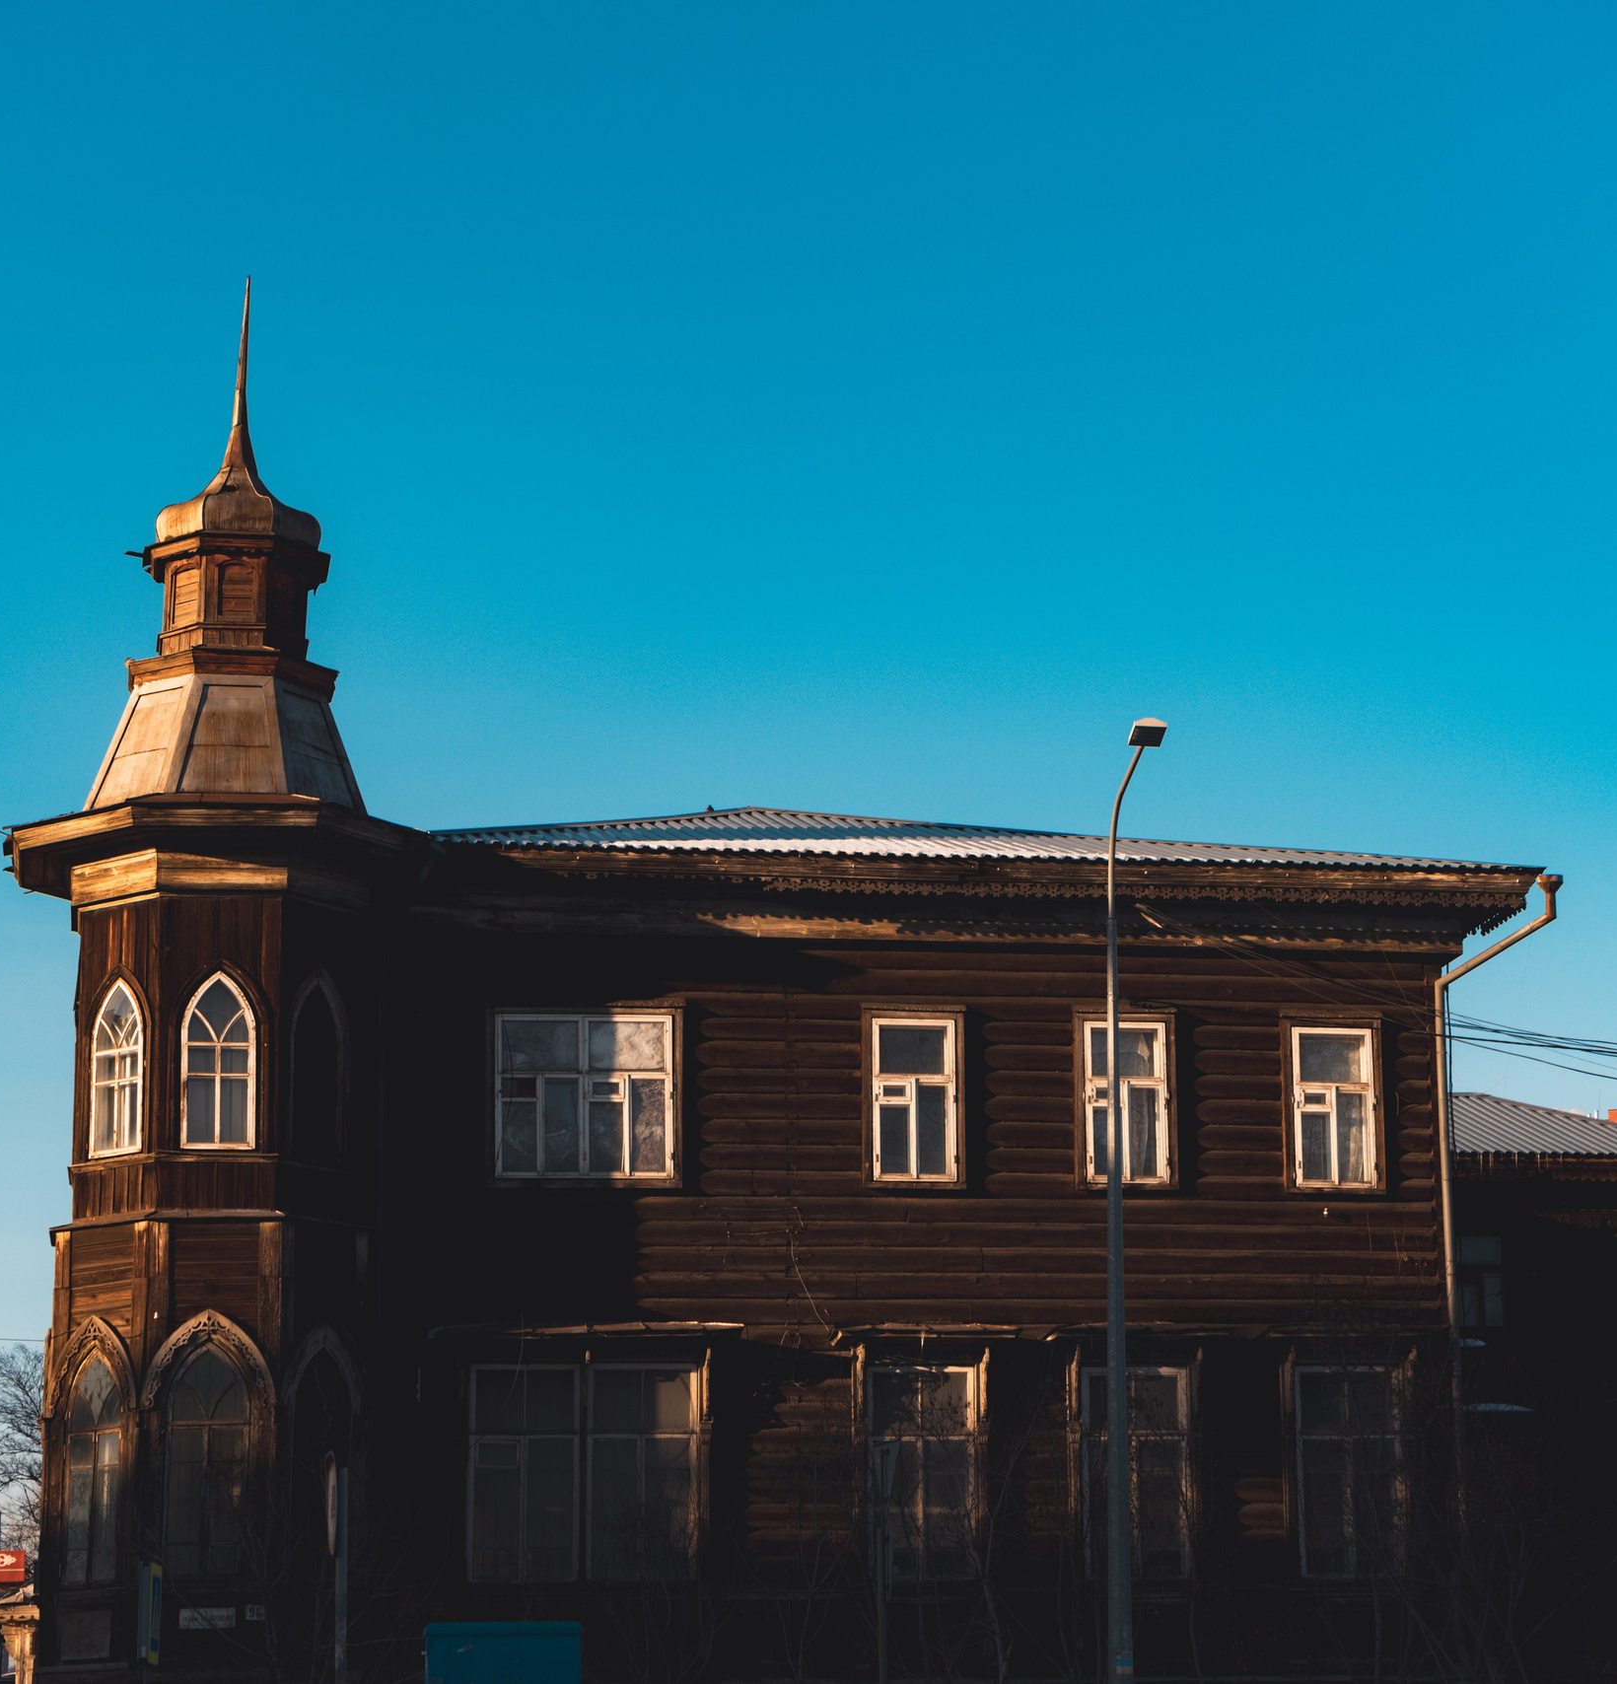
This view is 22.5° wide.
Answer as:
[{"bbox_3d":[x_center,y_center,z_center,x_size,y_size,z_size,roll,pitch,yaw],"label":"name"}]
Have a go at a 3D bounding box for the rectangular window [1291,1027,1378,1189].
[{"bbox_3d":[4.949,2.490,38.226,0.846,1.530,0.150,1,-11,-10],"label":"rectangular window"}]

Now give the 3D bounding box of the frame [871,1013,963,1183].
[{"bbox_3d":[0.984,2.379,37.565,0.779,1.513,0.150,1,-11,-10],"label":"frame"}]

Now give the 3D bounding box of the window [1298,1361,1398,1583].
[{"bbox_3d":[4.982,5.815,37.567,1.001,1.982,0.150,1,-11,-10],"label":"window"}]

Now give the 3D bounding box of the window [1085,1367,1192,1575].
[{"bbox_3d":[3.016,5.768,37.238,1.002,1.938,0.150,1,-11,-10],"label":"window"}]

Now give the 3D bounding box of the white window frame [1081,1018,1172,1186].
[{"bbox_3d":[2.977,2.432,37.898,0.831,1.554,0.150,1,-11,-10],"label":"white window frame"}]

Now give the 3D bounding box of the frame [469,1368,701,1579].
[{"bbox_3d":[-1.998,5.647,36.397,2.110,1.964,0.150,1,-11,-10],"label":"frame"}]

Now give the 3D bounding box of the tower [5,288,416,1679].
[{"bbox_3d":[-5.283,1.564,36.646,3.750,13.876,3.750,1,-11,-10],"label":"tower"}]

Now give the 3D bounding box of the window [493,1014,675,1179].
[{"bbox_3d":[-2.036,2.324,37.055,1.643,1.520,0.150,1,-11,-10],"label":"window"}]

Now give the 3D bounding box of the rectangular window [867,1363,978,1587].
[{"bbox_3d":[1.048,5.722,36.907,1.003,1.947,0.150,1,-11,-10],"label":"rectangular window"}]

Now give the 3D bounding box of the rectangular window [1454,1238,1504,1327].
[{"bbox_3d":[8.475,5.554,51.261,0.648,1.141,0.150,1,-11,-10],"label":"rectangular window"}]

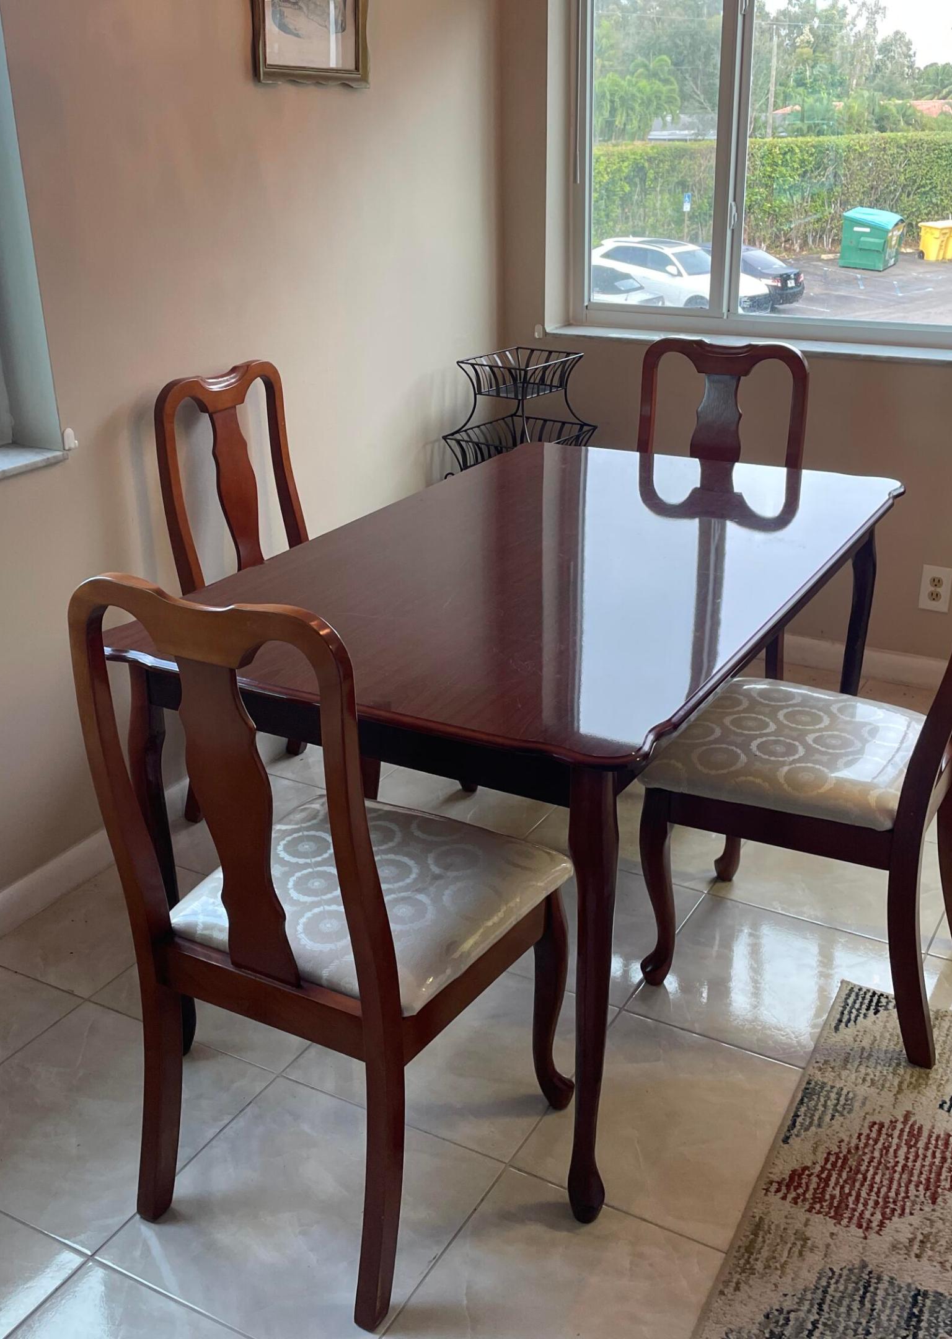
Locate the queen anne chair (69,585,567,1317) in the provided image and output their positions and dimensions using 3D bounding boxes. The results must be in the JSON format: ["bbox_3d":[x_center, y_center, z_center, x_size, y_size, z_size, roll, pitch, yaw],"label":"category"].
[{"bbox_3d":[-0.173,0.279,1.866,0.452,0.987,0.542,12,25,27],"label":"queen anne chair"}]

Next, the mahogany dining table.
[{"bbox_3d":[0.150,0.136,2.500,0.890,0.759,1.475,12,25,27],"label":"mahogany dining table"}]

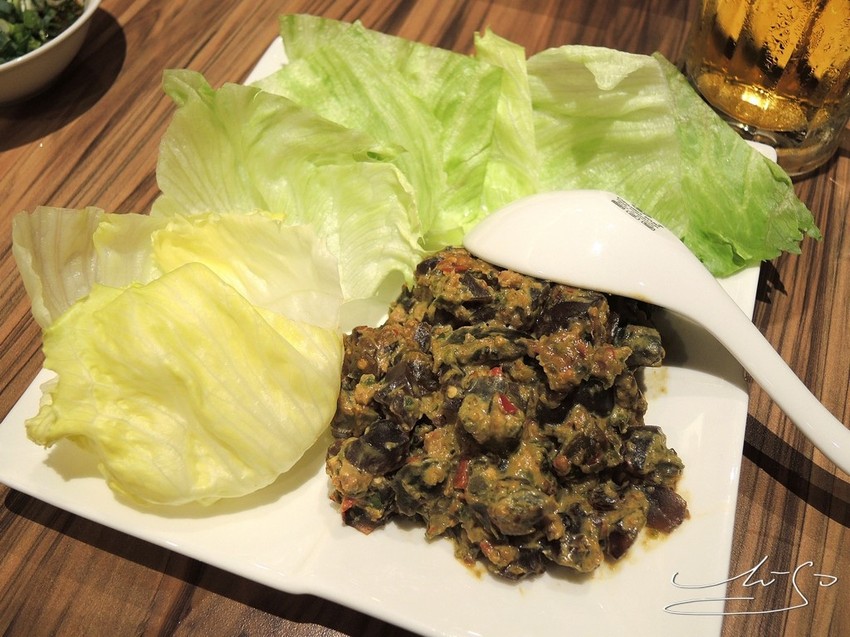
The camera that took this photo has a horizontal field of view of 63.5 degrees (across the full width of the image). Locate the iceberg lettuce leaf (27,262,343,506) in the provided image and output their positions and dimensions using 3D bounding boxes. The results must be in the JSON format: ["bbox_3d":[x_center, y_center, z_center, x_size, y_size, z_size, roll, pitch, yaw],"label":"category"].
[{"bbox_3d":[-0.087,0.021,0.248,0.113,0.043,0.085,1,59,-2],"label":"iceberg lettuce leaf"}]

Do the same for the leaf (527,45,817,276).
[{"bbox_3d":[0.112,-0.077,0.318,0.125,0.040,0.108,1,59,-2],"label":"leaf"}]

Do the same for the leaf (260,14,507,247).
[{"bbox_3d":[-0.018,-0.090,0.318,0.116,0.043,0.117,1,59,-2],"label":"leaf"}]

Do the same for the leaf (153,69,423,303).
[{"bbox_3d":[-0.062,-0.062,0.299,0.123,0.043,0.110,1,59,-2],"label":"leaf"}]

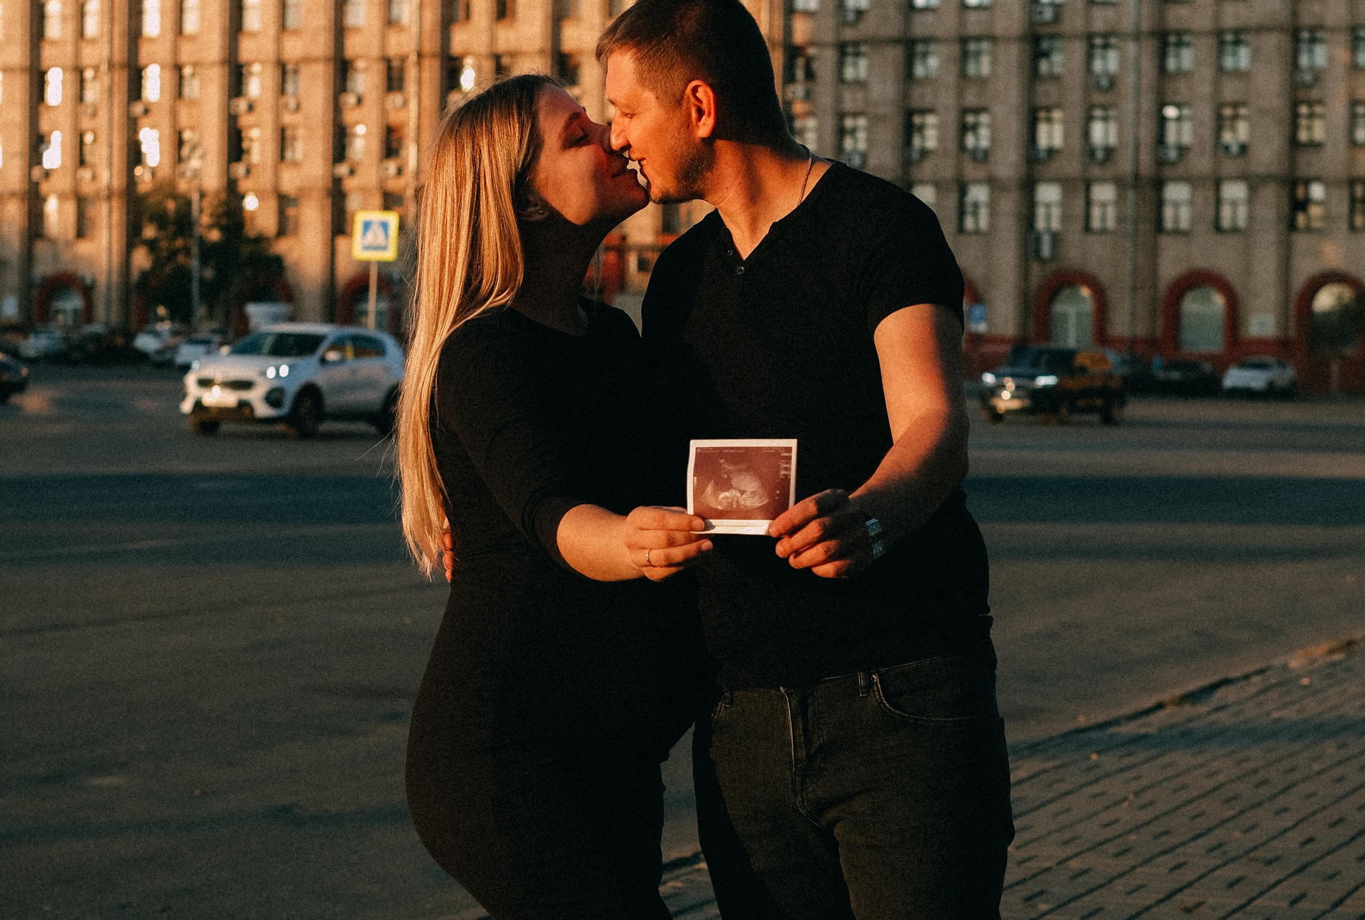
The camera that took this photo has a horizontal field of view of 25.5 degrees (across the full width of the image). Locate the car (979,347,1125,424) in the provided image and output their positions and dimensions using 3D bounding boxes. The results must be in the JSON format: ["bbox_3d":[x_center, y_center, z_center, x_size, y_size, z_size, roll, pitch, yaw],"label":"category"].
[{"bbox_3d":[8.206,-1.660,66.300,1.850,1.680,4.550,2,2,30],"label":"car"}]

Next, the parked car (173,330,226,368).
[{"bbox_3d":[-20.467,-4.618,128.000,1.740,1.530,4.250,1,2,5],"label":"parked car"}]

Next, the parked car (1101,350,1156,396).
[{"bbox_3d":[15.994,-3.096,110.000,1.780,1.540,4.400,2,2,24],"label":"parked car"}]

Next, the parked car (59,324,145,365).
[{"bbox_3d":[-24.448,-4.841,127.000,1.770,1.500,4.400,2,2,19],"label":"parked car"}]

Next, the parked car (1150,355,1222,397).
[{"bbox_3d":[18.417,-2.996,110.000,1.760,1.460,4.400,2,2,24],"label":"parked car"}]

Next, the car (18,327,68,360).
[{"bbox_3d":[-28.035,-5.237,135.000,1.760,1.500,4.350,2,2,18],"label":"car"}]

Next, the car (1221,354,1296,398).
[{"bbox_3d":[20.895,-2.996,109.000,1.740,1.500,4.200,2,2,26],"label":"car"}]

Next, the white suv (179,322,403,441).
[{"bbox_3d":[-5.696,-1.220,45.169,1.860,1.645,4.485,2,2,22],"label":"white suv"}]

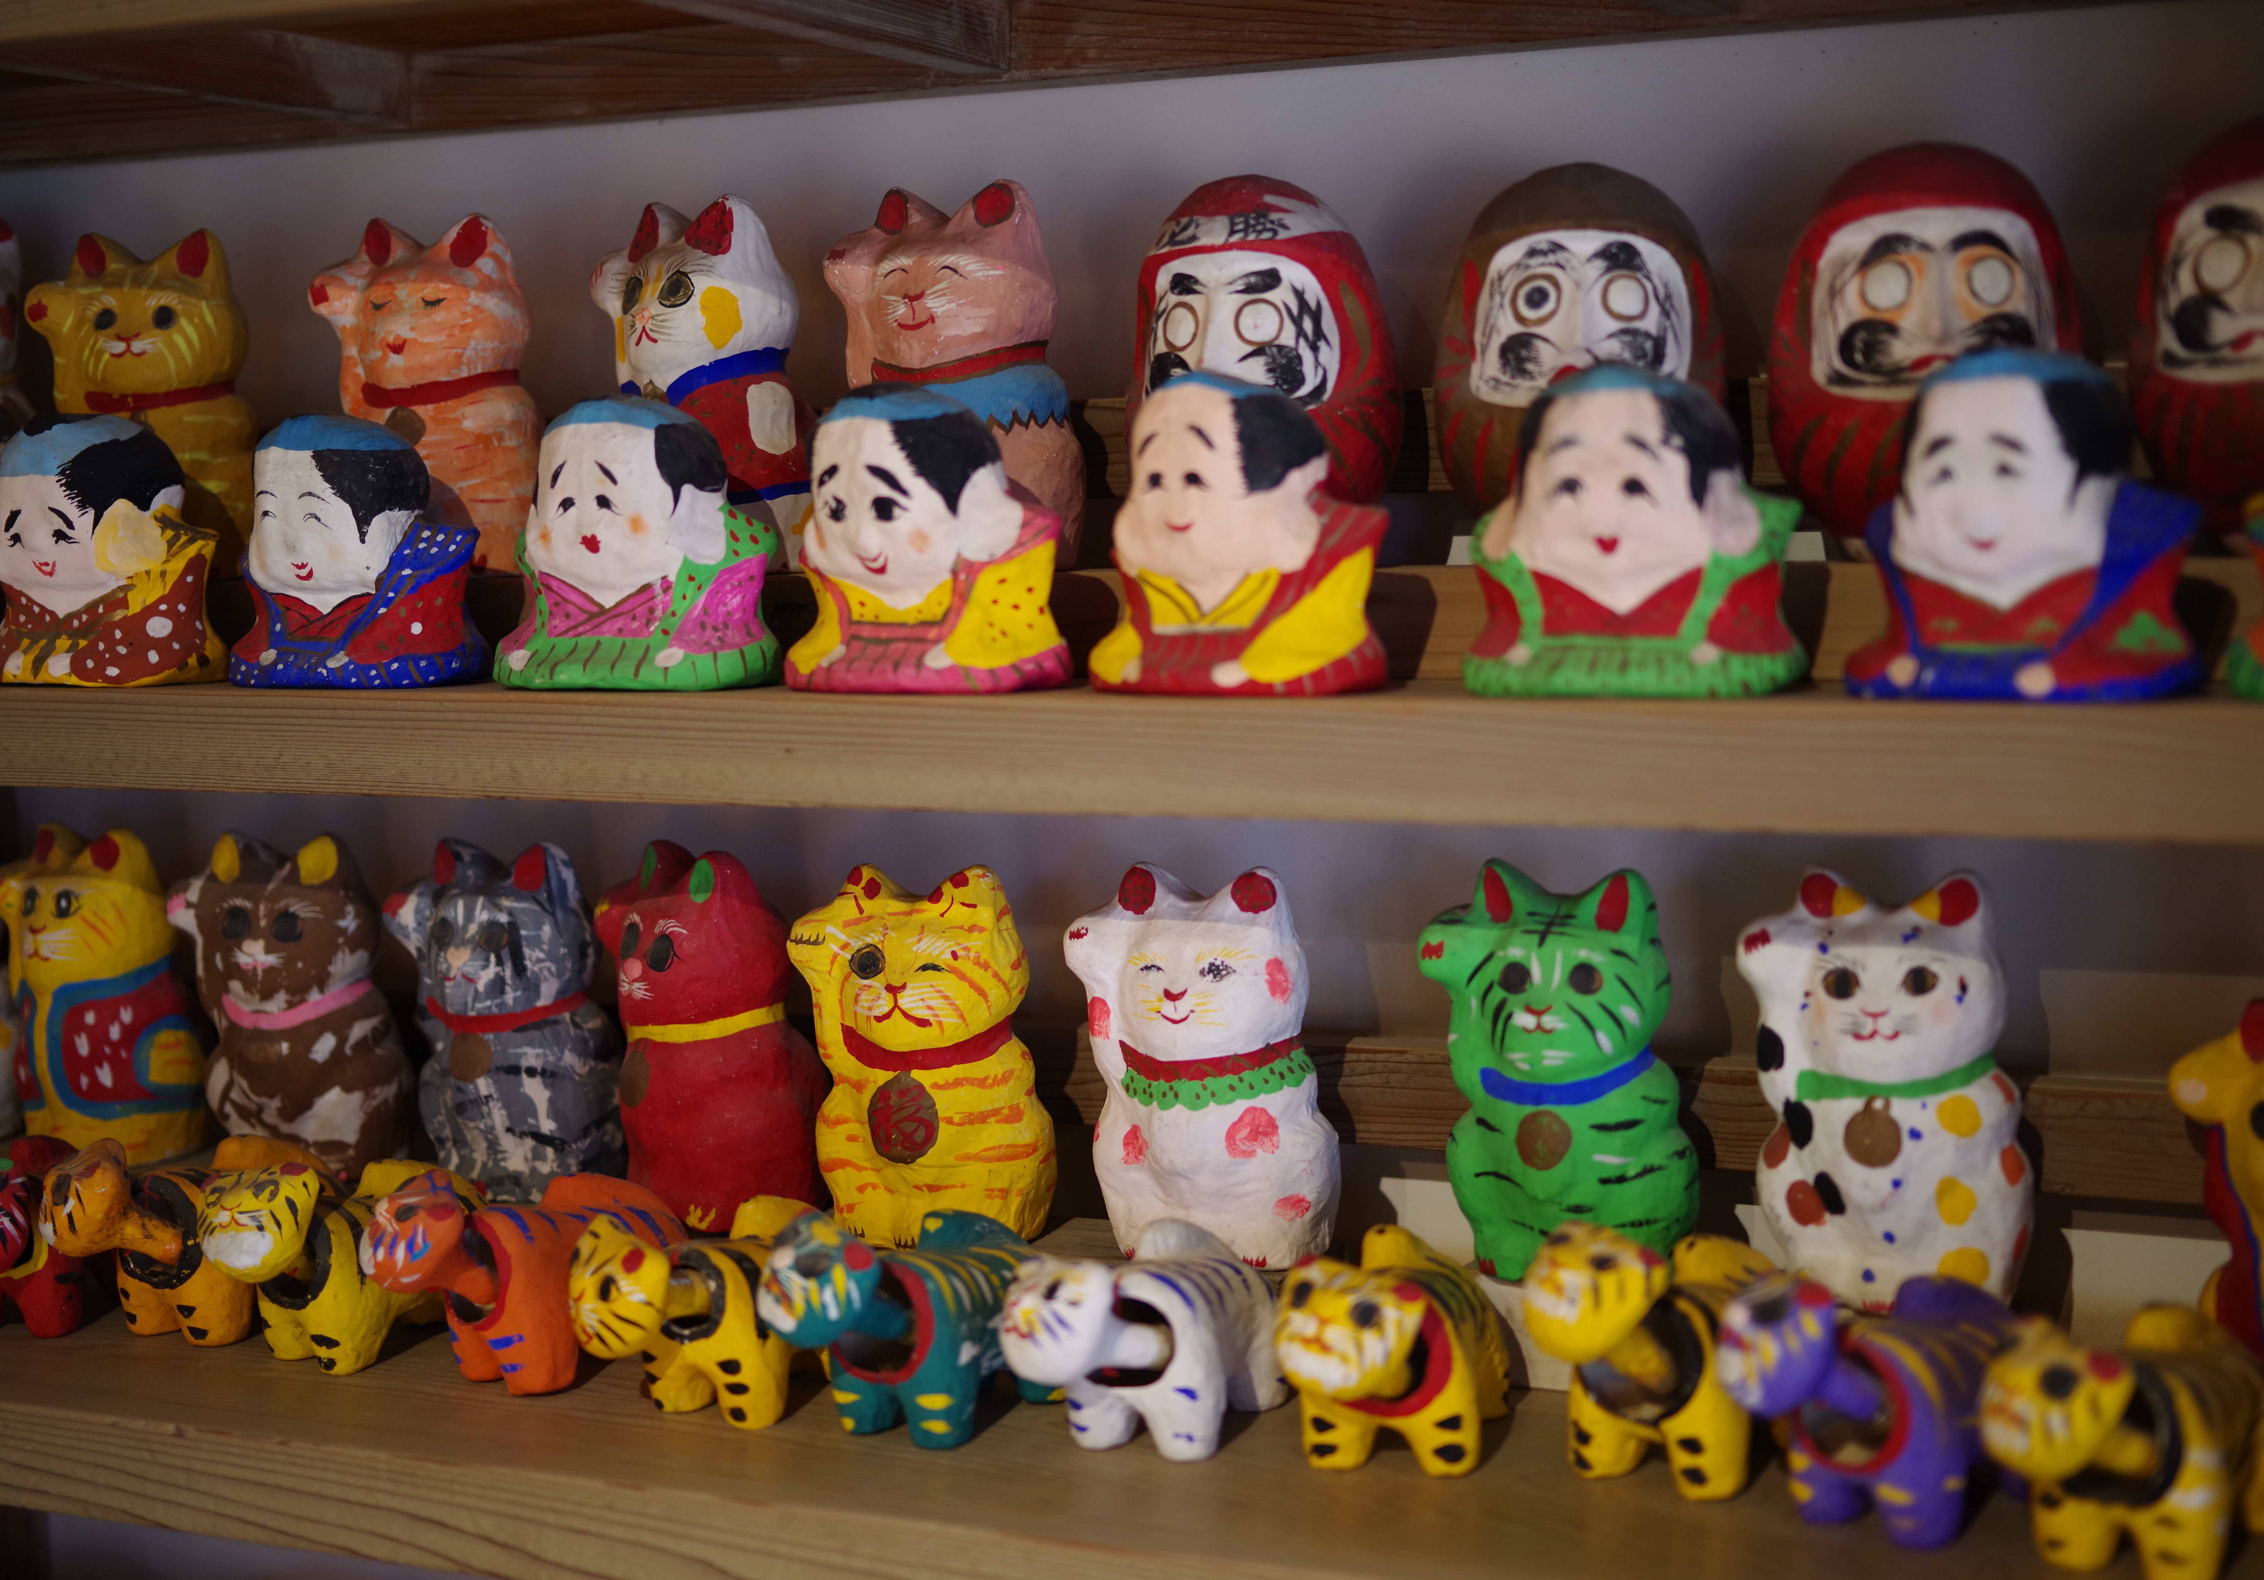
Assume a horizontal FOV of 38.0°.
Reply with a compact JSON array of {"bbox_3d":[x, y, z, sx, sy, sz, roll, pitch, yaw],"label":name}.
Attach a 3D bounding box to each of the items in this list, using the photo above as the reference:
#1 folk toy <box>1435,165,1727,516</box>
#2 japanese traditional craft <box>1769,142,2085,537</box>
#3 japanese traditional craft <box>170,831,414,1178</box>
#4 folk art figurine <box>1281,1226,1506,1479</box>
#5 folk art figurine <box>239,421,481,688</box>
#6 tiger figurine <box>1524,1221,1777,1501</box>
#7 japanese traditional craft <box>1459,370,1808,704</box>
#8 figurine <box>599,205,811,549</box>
[{"bbox_3d":[0.142,-0.137,1.046,0.092,0.122,0.089,0,5,9],"label":"folk toy"},{"bbox_3d":[0.241,-0.134,1.000,0.093,0.121,0.090,0,5,11],"label":"japanese traditional craft"},{"bbox_3d":[-0.335,0.084,1.312,0.093,0.132,0.073,0,5,8],"label":"japanese traditional craft"},{"bbox_3d":[0.077,0.152,0.921,0.050,0.062,0.103,1,5,18],"label":"folk art figurine"},{"bbox_3d":[-0.264,-0.082,1.121,0.083,0.090,0.063,1,5,18],"label":"folk art figurine"},{"bbox_3d":[0.152,0.152,0.900,0.050,0.064,0.103,2,6,35],"label":"tiger figurine"},{"bbox_3d":[0.123,-0.063,0.806,0.080,0.080,0.060,1,5,23],"label":"japanese traditional craft"},{"bbox_3d":[-0.154,-0.146,1.180,0.080,0.129,0.062,3,6,37],"label":"figurine"}]

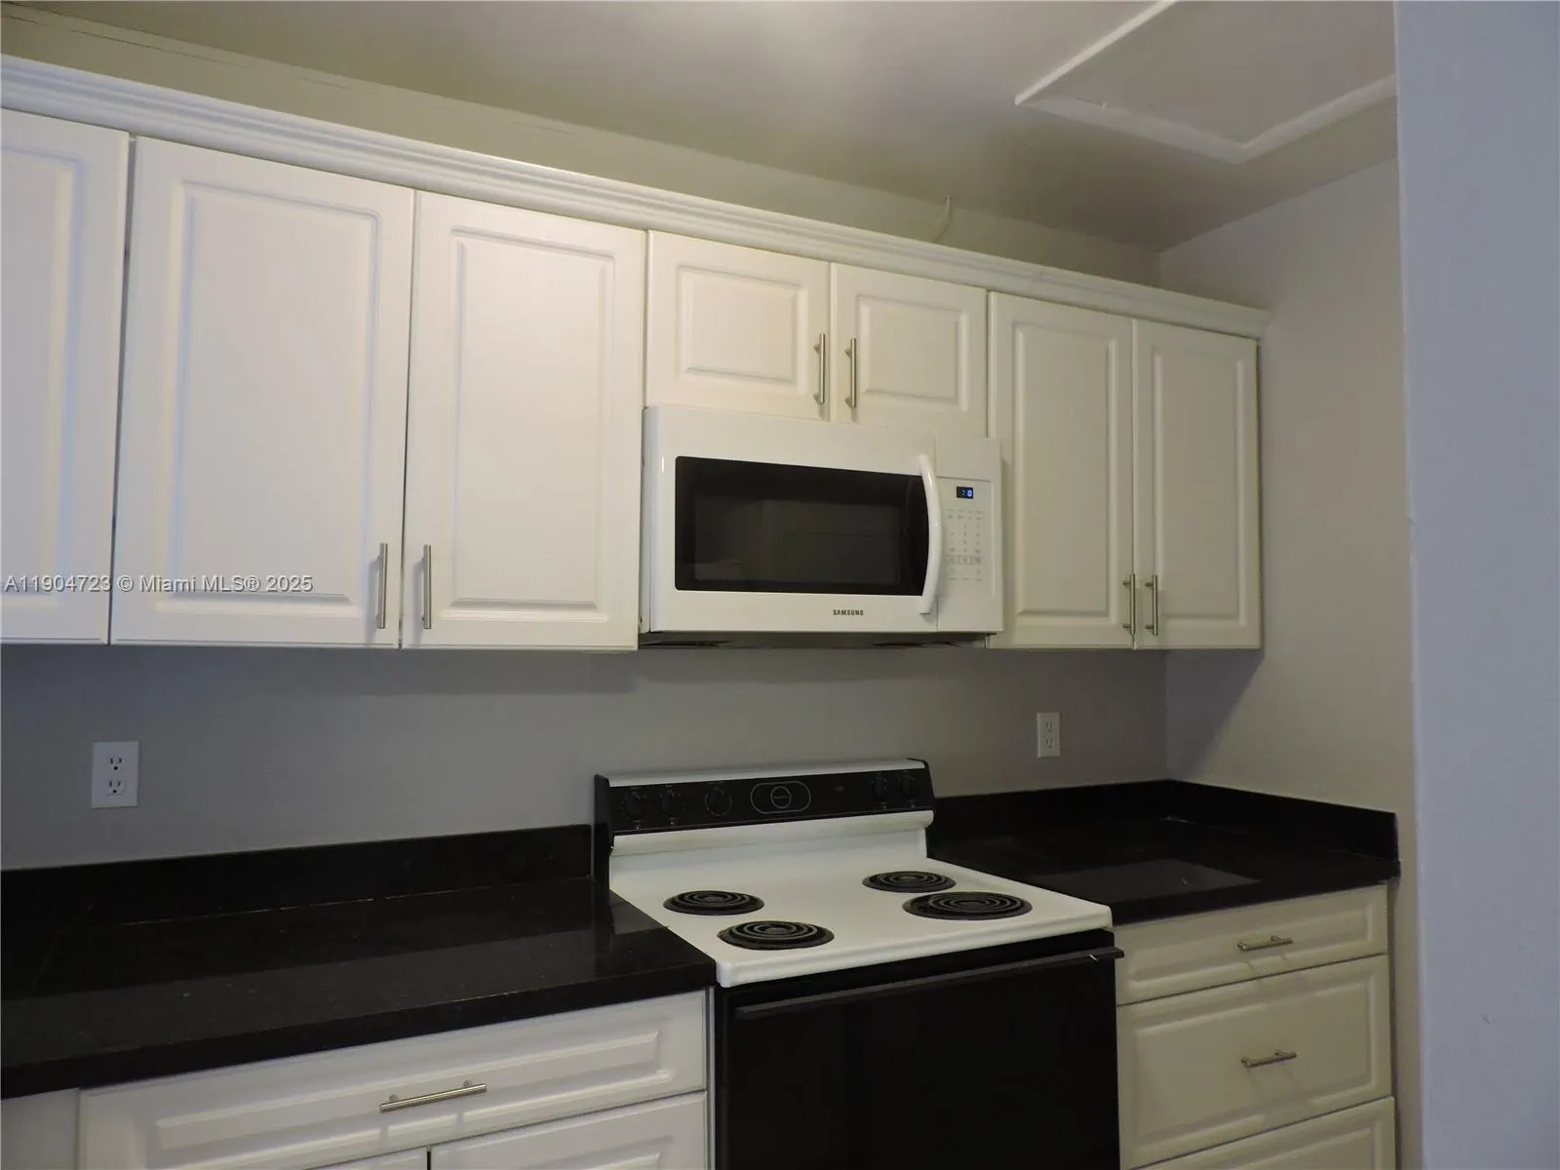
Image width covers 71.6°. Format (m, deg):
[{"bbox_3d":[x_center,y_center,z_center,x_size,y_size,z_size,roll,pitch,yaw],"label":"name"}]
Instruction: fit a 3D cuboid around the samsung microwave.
[{"bbox_3d":[0.041,-0.094,2.204,0.760,0.415,0.406,2,-3,-26],"label":"samsung microwave"}]

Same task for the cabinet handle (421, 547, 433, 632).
[{"bbox_3d":[-0.570,0.004,1.738,0.012,0.135,0.035,2,-3,-26],"label":"cabinet handle"}]

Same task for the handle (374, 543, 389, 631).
[{"bbox_3d":[-0.629,0.003,1.709,0.012,0.134,0.035,2,-3,-26],"label":"handle"}]

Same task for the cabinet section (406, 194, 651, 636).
[{"bbox_3d":[-0.428,-0.269,1.854,0.394,0.752,0.022,2,-3,-26],"label":"cabinet section"}]

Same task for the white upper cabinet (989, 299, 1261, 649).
[{"bbox_3d":[0.732,-0.226,2.600,0.817,0.755,0.325,2,-3,-26],"label":"white upper cabinet"}]

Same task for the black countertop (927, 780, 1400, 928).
[{"bbox_3d":[0.825,0.575,2.435,0.817,0.143,0.637,2,-3,-26],"label":"black countertop"}]

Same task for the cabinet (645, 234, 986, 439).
[{"bbox_3d":[0.025,-0.463,2.258,0.760,0.323,0.325,2,-3,-26],"label":"cabinet"}]

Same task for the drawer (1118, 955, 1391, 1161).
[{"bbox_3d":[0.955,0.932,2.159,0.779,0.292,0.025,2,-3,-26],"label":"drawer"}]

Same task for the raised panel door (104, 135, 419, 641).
[{"bbox_3d":[-0.784,-0.279,1.676,0.395,0.752,0.022,2,-3,-26],"label":"raised panel door"}]

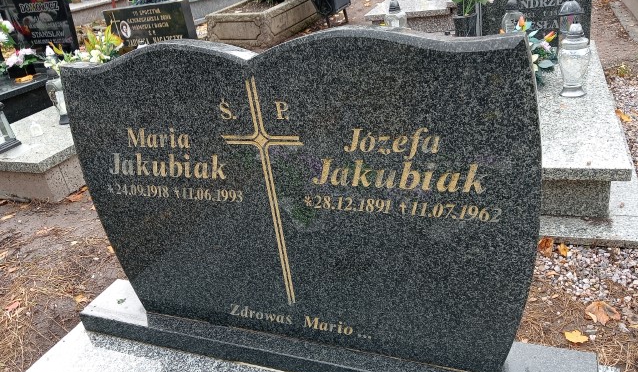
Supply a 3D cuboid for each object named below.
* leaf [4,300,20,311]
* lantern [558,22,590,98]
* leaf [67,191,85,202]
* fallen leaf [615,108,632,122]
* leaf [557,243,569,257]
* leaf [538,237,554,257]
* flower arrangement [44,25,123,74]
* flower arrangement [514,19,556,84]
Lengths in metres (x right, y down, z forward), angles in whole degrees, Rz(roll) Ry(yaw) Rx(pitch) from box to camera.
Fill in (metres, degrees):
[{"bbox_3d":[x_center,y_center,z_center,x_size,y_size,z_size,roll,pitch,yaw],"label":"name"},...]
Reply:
[{"bbox_3d":[-1.139,0.438,1.914,0.030,0.016,0.055,2,28,23],"label":"leaf"},{"bbox_3d":[1.170,-0.579,2.366,0.145,0.330,0.145,2,28,23],"label":"lantern"},{"bbox_3d":[-1.240,0.048,2.621,0.100,0.025,0.090,3,29,23],"label":"leaf"},{"bbox_3d":[1.577,-0.374,2.674,0.075,0.025,0.120,2,28,23],"label":"fallen leaf"},{"bbox_3d":[0.823,0.208,1.744,0.045,0.016,0.065,2,28,23],"label":"leaf"},{"bbox_3d":[0.778,0.200,1.765,0.060,0.025,0.085,2,28,23],"label":"leaf"},{"bbox_3d":[-1.561,-0.823,3.540,0.420,0.440,0.320,2,28,23],"label":"flower arrangement"},{"bbox_3d":[1.064,-0.689,2.646,0.260,0.310,0.240,2,28,23],"label":"flower arrangement"}]

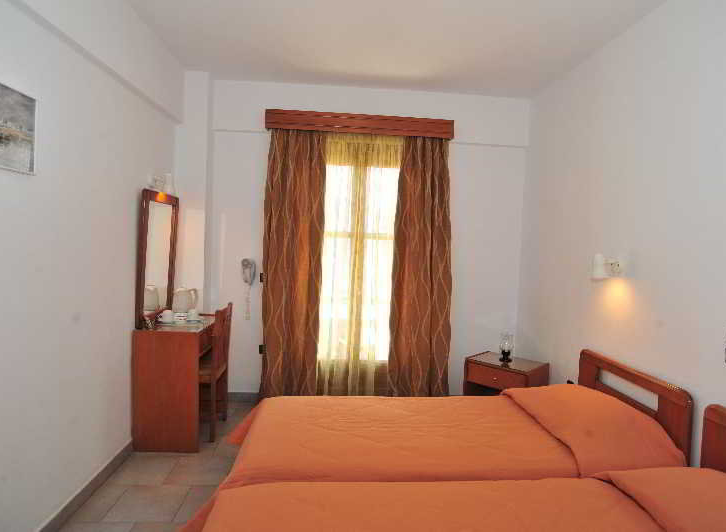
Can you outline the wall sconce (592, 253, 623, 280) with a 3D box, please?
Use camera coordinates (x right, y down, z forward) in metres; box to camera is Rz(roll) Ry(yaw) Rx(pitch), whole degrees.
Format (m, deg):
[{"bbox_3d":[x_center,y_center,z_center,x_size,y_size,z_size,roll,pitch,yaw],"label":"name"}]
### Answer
[{"bbox_3d":[1.342,0.001,2.447,0.136,0.142,0.111,2,3,-3],"label":"wall sconce"}]

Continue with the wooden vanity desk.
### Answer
[{"bbox_3d":[-1.243,0.772,3.061,0.398,0.774,0.584,2,3,-3],"label":"wooden vanity desk"}]

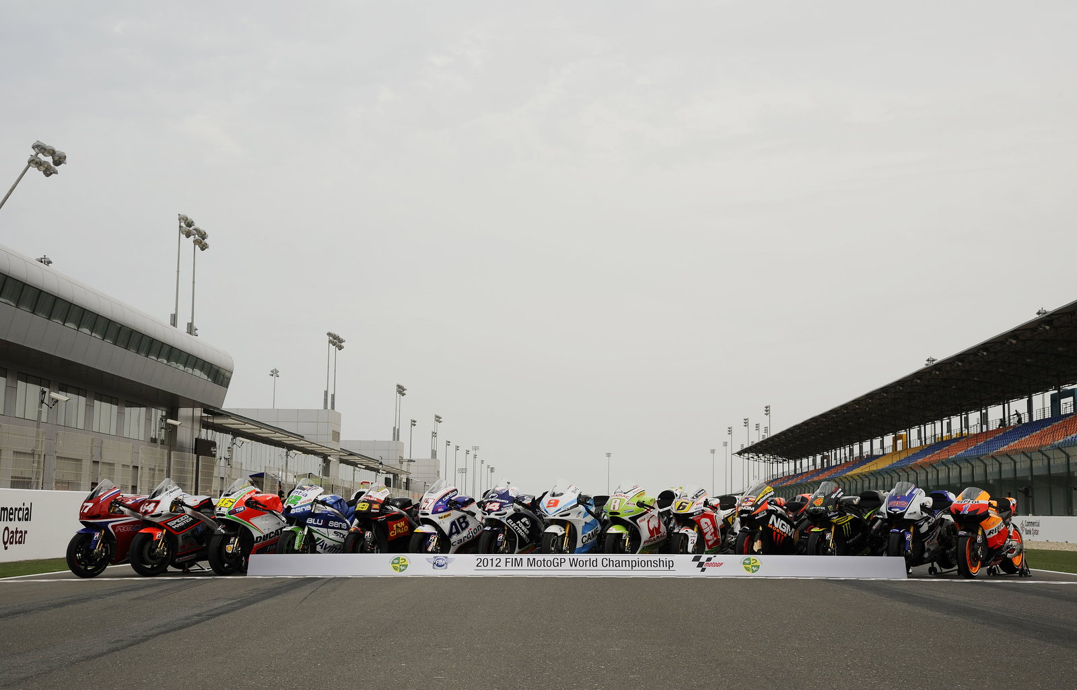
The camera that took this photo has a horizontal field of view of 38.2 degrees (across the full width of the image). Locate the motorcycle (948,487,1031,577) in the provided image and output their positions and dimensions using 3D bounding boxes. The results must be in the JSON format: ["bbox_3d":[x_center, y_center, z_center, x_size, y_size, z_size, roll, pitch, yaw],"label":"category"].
[{"bbox_3d":[5.649,2.341,19.415,0.680,1.120,2.050,-4,-8,36],"label":"motorcycle"}]

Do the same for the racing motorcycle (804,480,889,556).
[{"bbox_3d":[3.913,2.328,19.637,0.680,1.180,2.050,-5,-8,38],"label":"racing motorcycle"}]

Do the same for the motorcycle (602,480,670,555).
[{"bbox_3d":[1.464,2.318,19.637,0.680,1.180,2.050,-5,-8,38],"label":"motorcycle"}]

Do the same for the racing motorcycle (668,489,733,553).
[{"bbox_3d":[2.256,2.341,19.634,0.680,1.140,2.050,-5,-8,38],"label":"racing motorcycle"}]

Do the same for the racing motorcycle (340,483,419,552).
[{"bbox_3d":[-1.704,2.315,19.585,0.680,1.150,2.050,-5,-8,38],"label":"racing motorcycle"}]

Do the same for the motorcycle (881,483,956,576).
[{"bbox_3d":[4.871,2.327,19.595,0.680,1.180,2.050,-4,-8,37],"label":"motorcycle"}]

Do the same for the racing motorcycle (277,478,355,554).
[{"bbox_3d":[-2.490,2.285,19.530,0.680,1.190,2.050,-5,-8,39],"label":"racing motorcycle"}]

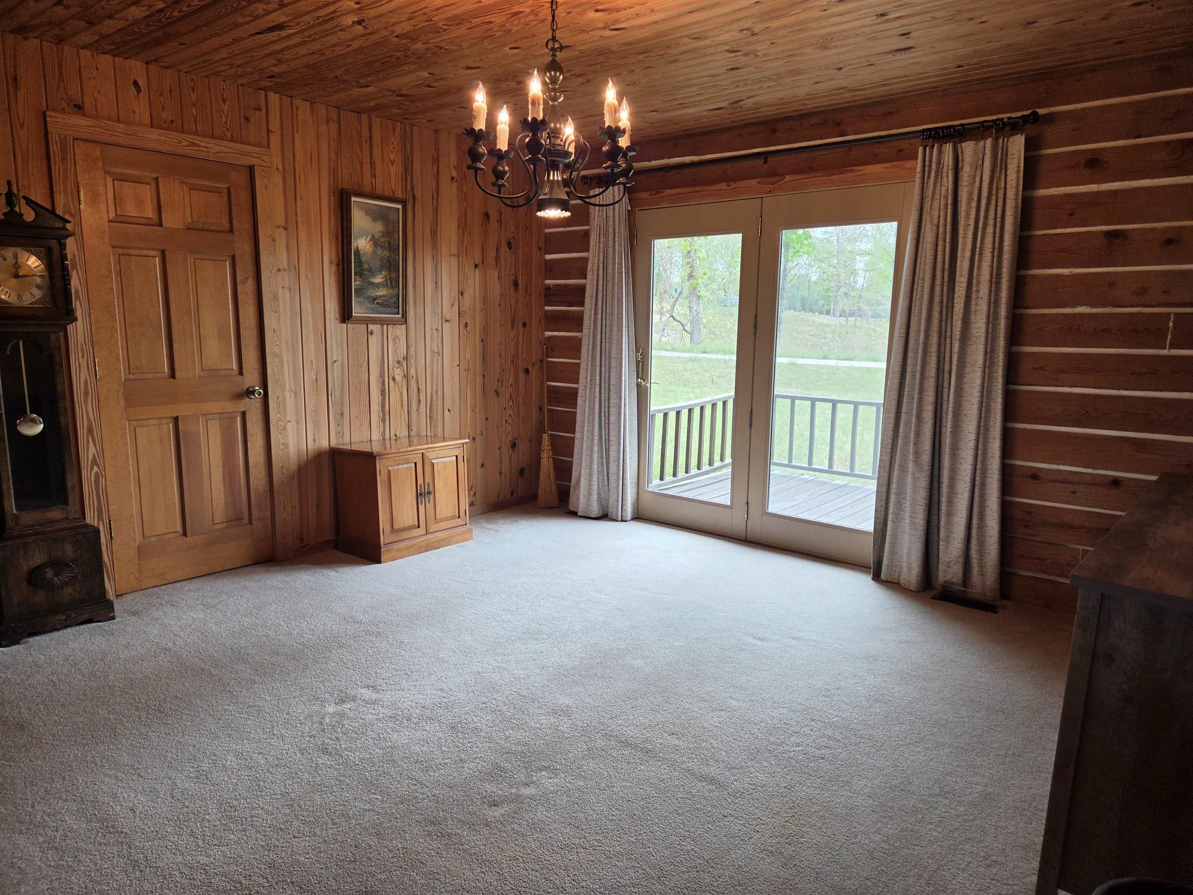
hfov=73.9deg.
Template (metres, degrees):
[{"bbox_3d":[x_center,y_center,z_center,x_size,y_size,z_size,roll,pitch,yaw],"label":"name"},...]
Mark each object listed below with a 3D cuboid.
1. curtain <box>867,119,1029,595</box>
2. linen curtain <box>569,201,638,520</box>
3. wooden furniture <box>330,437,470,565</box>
[{"bbox_3d":[1.679,-0.340,3.745,0.570,2.100,0.180,8,12,39],"label":"curtain"},{"bbox_3d":[0.041,-0.582,5.135,0.470,2.100,0.180,8,12,39],"label":"linen curtain"},{"bbox_3d":[-1.108,0.272,4.575,0.410,0.592,0.650,8,12,39],"label":"wooden furniture"}]

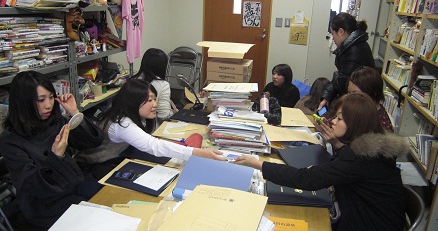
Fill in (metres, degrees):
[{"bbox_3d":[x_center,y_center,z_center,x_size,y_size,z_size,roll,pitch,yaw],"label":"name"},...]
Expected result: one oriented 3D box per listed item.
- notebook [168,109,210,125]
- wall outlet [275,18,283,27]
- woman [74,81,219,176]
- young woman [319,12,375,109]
[{"bbox_3d":[-0.193,0.020,2.634,0.305,0.030,0.225,8,19,16],"label":"notebook"},{"bbox_3d":[0.865,-1.333,5.101,0.090,0.125,0.015,6,18,11],"label":"wall outlet"},{"bbox_3d":[-0.403,0.382,1.997,0.950,1.100,0.550,11,20,25],"label":"woman"},{"bbox_3d":[1.027,-0.063,2.915,0.420,1.490,0.480,6,18,11],"label":"young woman"}]

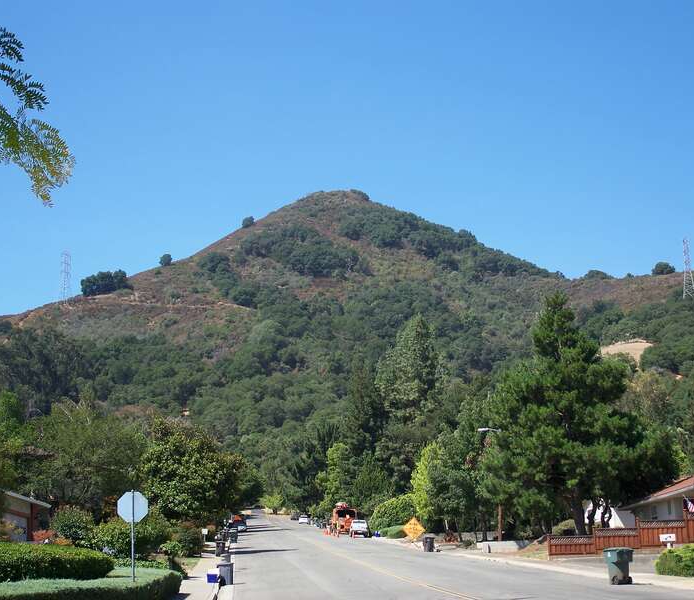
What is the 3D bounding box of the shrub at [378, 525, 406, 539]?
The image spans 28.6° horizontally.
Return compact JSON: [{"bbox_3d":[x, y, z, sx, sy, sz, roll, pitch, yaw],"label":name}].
[{"bbox_3d":[3.904,19.865,117.000,2.600,1.250,2.400,0,-10,-4],"label":"shrub"}]

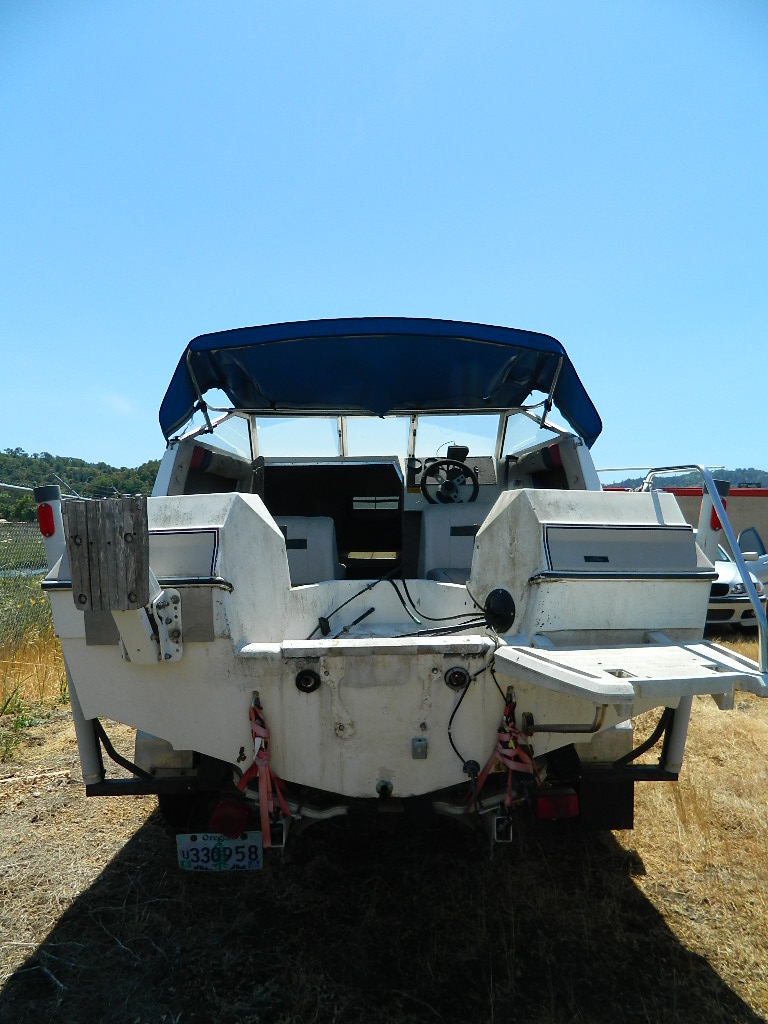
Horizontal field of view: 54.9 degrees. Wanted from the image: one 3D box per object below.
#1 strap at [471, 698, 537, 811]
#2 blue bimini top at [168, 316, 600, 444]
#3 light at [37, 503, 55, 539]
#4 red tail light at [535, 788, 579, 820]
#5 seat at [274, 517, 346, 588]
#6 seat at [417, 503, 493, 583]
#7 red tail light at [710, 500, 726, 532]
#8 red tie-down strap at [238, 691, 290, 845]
[{"bbox_3d":[0.393,0.795,2.420,0.205,0.345,0.150,0,1,-2],"label":"strap"},{"bbox_3d":[-0.030,-0.615,4.030,2.100,0.610,1.050,0,1,-2],"label":"blue bimini top"},{"bbox_3d":[-1.205,0.030,2.640,0.057,0.125,0.025,-7,3,0],"label":"light"},{"bbox_3d":[0.582,0.988,2.500,0.138,0.090,0.070,0,1,-2],"label":"red tail light"},{"bbox_3d":[-0.465,0.360,3.570,0.500,0.700,0.750,0,1,-2],"label":"seat"},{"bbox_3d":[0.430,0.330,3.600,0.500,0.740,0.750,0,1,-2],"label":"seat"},{"bbox_3d":[1.245,0.010,2.750,0.057,0.122,0.025,8,3,-6],"label":"red tail light"},{"bbox_3d":[-0.388,0.832,2.380,0.165,0.470,0.160,0,1,-2],"label":"red tie-down strap"}]

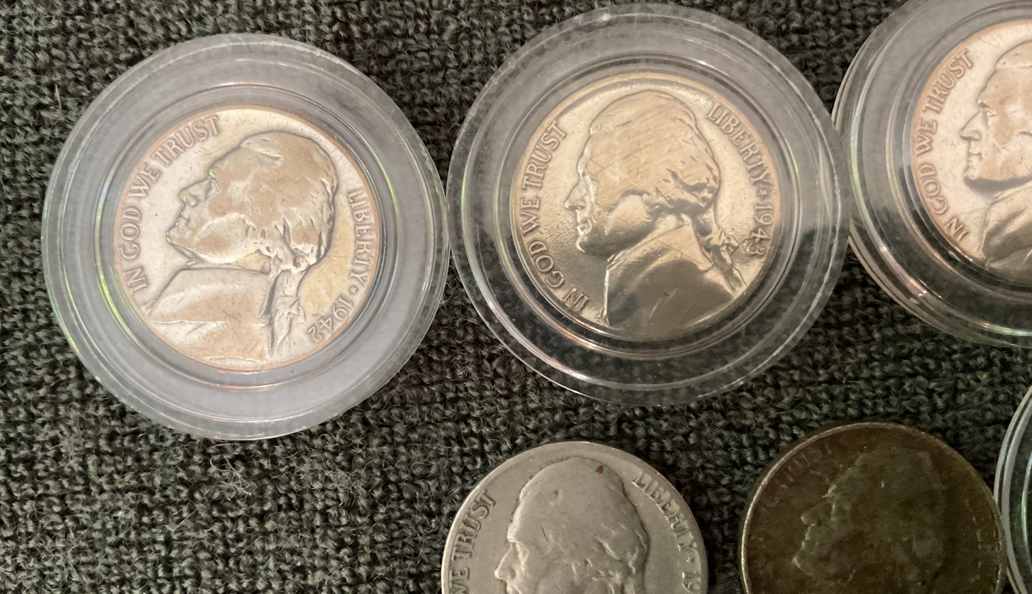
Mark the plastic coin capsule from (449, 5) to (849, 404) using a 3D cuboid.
[{"bbox_3d":[0.010,-0.007,0.070,0.032,0.005,0.032,0,87,0],"label":"plastic coin capsule"}]

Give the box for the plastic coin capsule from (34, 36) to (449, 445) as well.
[{"bbox_3d":[-0.022,-0.005,0.070,0.032,0.005,0.032,0,87,0],"label":"plastic coin capsule"}]

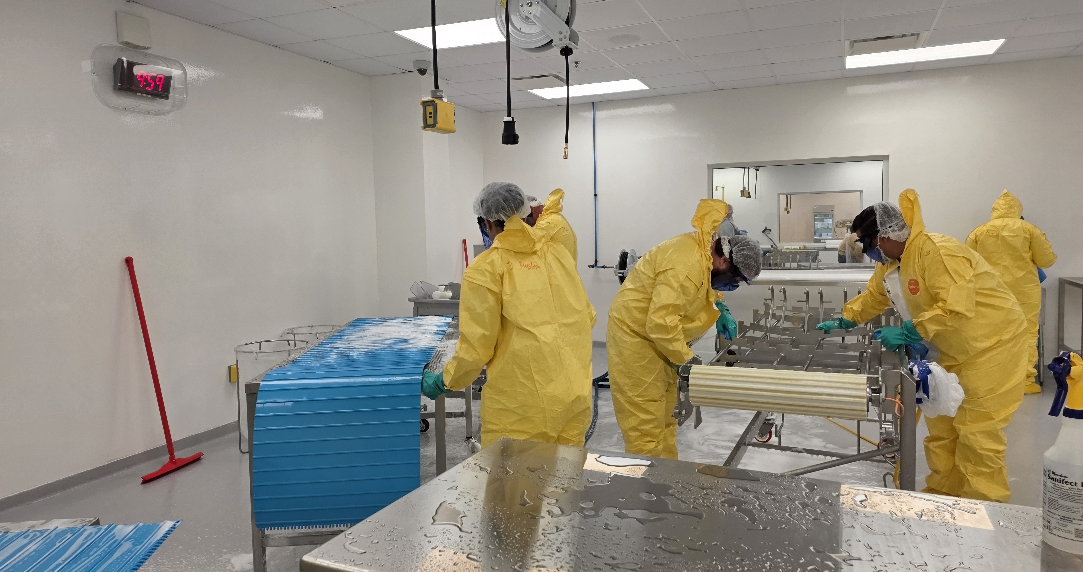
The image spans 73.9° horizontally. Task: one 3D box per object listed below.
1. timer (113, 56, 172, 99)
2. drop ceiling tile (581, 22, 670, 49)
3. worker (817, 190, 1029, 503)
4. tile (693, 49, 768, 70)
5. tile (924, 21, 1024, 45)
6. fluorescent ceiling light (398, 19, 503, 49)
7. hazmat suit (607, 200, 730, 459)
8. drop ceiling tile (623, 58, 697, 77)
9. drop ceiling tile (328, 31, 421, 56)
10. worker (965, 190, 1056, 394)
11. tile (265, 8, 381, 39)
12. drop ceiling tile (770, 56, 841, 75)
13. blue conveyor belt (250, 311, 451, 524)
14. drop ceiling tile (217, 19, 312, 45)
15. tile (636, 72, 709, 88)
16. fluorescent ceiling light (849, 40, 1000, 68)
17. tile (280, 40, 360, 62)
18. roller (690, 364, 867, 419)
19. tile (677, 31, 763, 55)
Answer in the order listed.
[{"bbox_3d":[-2.449,-1.268,4.422,0.065,0.180,0.365,12,9,21],"label":"timer"},{"bbox_3d":[0.648,-1.908,5.461,0.600,0.025,0.600,1,5,22],"label":"drop ceiling tile"},{"bbox_3d":[1.875,0.334,3.554,0.880,1.570,0.600,0,5,16],"label":"worker"},{"bbox_3d":[1.672,-1.993,6.342,0.598,0.020,0.598,1,5,22],"label":"tile"},{"bbox_3d":[3.347,-1.967,5.606,0.598,0.020,0.598,1,5,22],"label":"tile"},{"bbox_3d":[-0.430,-1.891,5.247,1.209,0.070,0.600,1,5,22],"label":"fluorescent ceiling light"},{"bbox_3d":[0.552,0.414,3.128,0.520,1.540,0.580,1,5,19],"label":"hazmat suit"},{"bbox_3d":[1.107,-2.004,6.584,0.605,0.020,0.605,1,5,22],"label":"drop ceiling tile"},{"bbox_3d":[-1.278,-1.877,5.586,0.598,0.020,0.598,1,5,22],"label":"drop ceiling tile"},{"bbox_3d":[3.905,0.046,5.981,0.420,1.670,0.580,-4,5,-32],"label":"worker"},{"bbox_3d":[-1.498,-1.834,5.039,0.605,0.020,0.605,1,5,22],"label":"tile"},{"bbox_3d":[2.466,-2.036,6.684,0.605,0.020,0.605,1,5,22],"label":"drop ceiling tile"},{"bbox_3d":[-0.806,0.544,3.622,0.606,0.550,1.985,-1,5,-3],"label":"blue conveyor belt"},{"bbox_3d":[-1.981,-1.837,5.217,0.397,0.020,0.605,1,5,22],"label":"drop ceiling tile"},{"bbox_3d":[1.345,-2.054,7.145,0.600,0.025,0.600,1,5,22],"label":"tile"},{"bbox_3d":[3.299,-2.045,6.287,1.219,0.070,0.597,1,5,22],"label":"fluorescent ceiling light"},{"bbox_3d":[-1.741,-1.882,5.764,0.369,0.020,0.598,1,5,22],"label":"tile"},{"bbox_3d":[0.852,0.387,2.634,0.620,0.153,0.153,1,5,22],"label":"roller"},{"bbox_3d":[1.440,-1.947,5.791,0.605,0.020,0.605,1,5,22],"label":"tile"}]

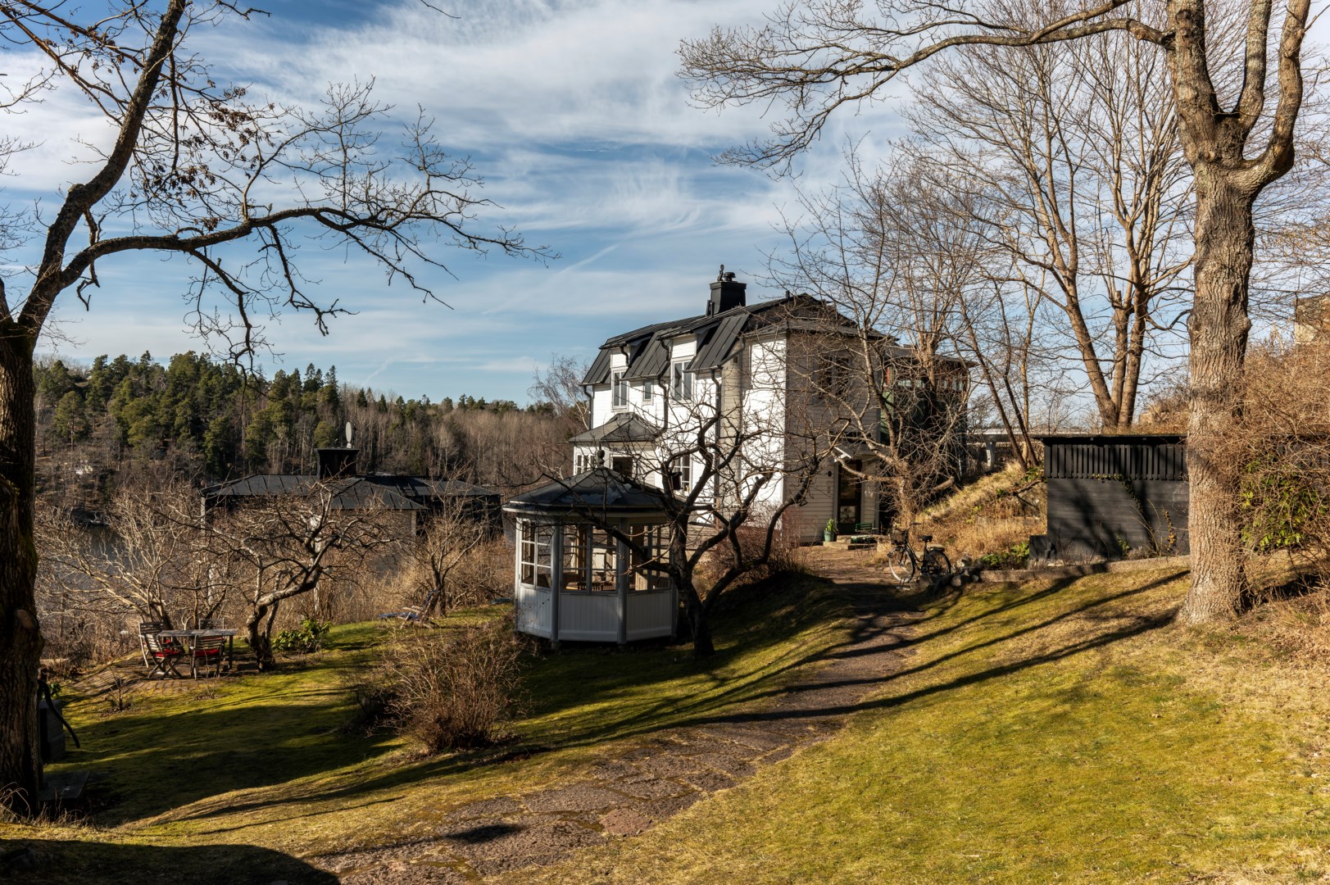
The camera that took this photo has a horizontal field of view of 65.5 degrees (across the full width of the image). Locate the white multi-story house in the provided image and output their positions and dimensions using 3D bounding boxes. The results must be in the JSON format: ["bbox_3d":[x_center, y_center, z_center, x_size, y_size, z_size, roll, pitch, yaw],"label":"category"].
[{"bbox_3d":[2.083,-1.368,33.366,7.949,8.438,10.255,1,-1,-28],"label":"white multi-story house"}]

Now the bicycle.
[{"bbox_3d":[4.919,2.171,20.100,1.750,1.100,0.580,1,-1,-37],"label":"bicycle"}]

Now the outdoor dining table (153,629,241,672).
[{"bbox_3d":[-9.630,4.298,21.297,1.550,0.730,0.750,1,-1,-9],"label":"outdoor dining table"}]

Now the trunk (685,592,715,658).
[{"bbox_3d":[0.552,2.892,16.400,0.462,1.055,0.420,1,-1,2],"label":"trunk"}]

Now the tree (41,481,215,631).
[{"bbox_3d":[-11.814,2.577,22.800,4.033,3.390,3.400,1,-1,-27],"label":"tree"}]

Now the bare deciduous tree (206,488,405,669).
[{"bbox_3d":[-7.244,2.748,20.800,4.014,3.636,3.400,1,-1,-19],"label":"bare deciduous tree"}]

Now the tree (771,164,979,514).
[{"bbox_3d":[5.038,-2.474,25.000,4.925,8.791,4.400,1,-1,11],"label":"tree"}]

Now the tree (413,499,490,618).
[{"bbox_3d":[-5.123,2.778,24.800,1.845,2.841,1.850,1,-1,-12],"label":"tree"}]

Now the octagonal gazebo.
[{"bbox_3d":[-1.270,1.928,18.836,3.250,3.079,3.250,1,-1,-6],"label":"octagonal gazebo"}]

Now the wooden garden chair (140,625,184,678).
[{"bbox_3d":[-10.108,4.221,20.800,0.550,0.950,0.620,1,-1,37],"label":"wooden garden chair"}]

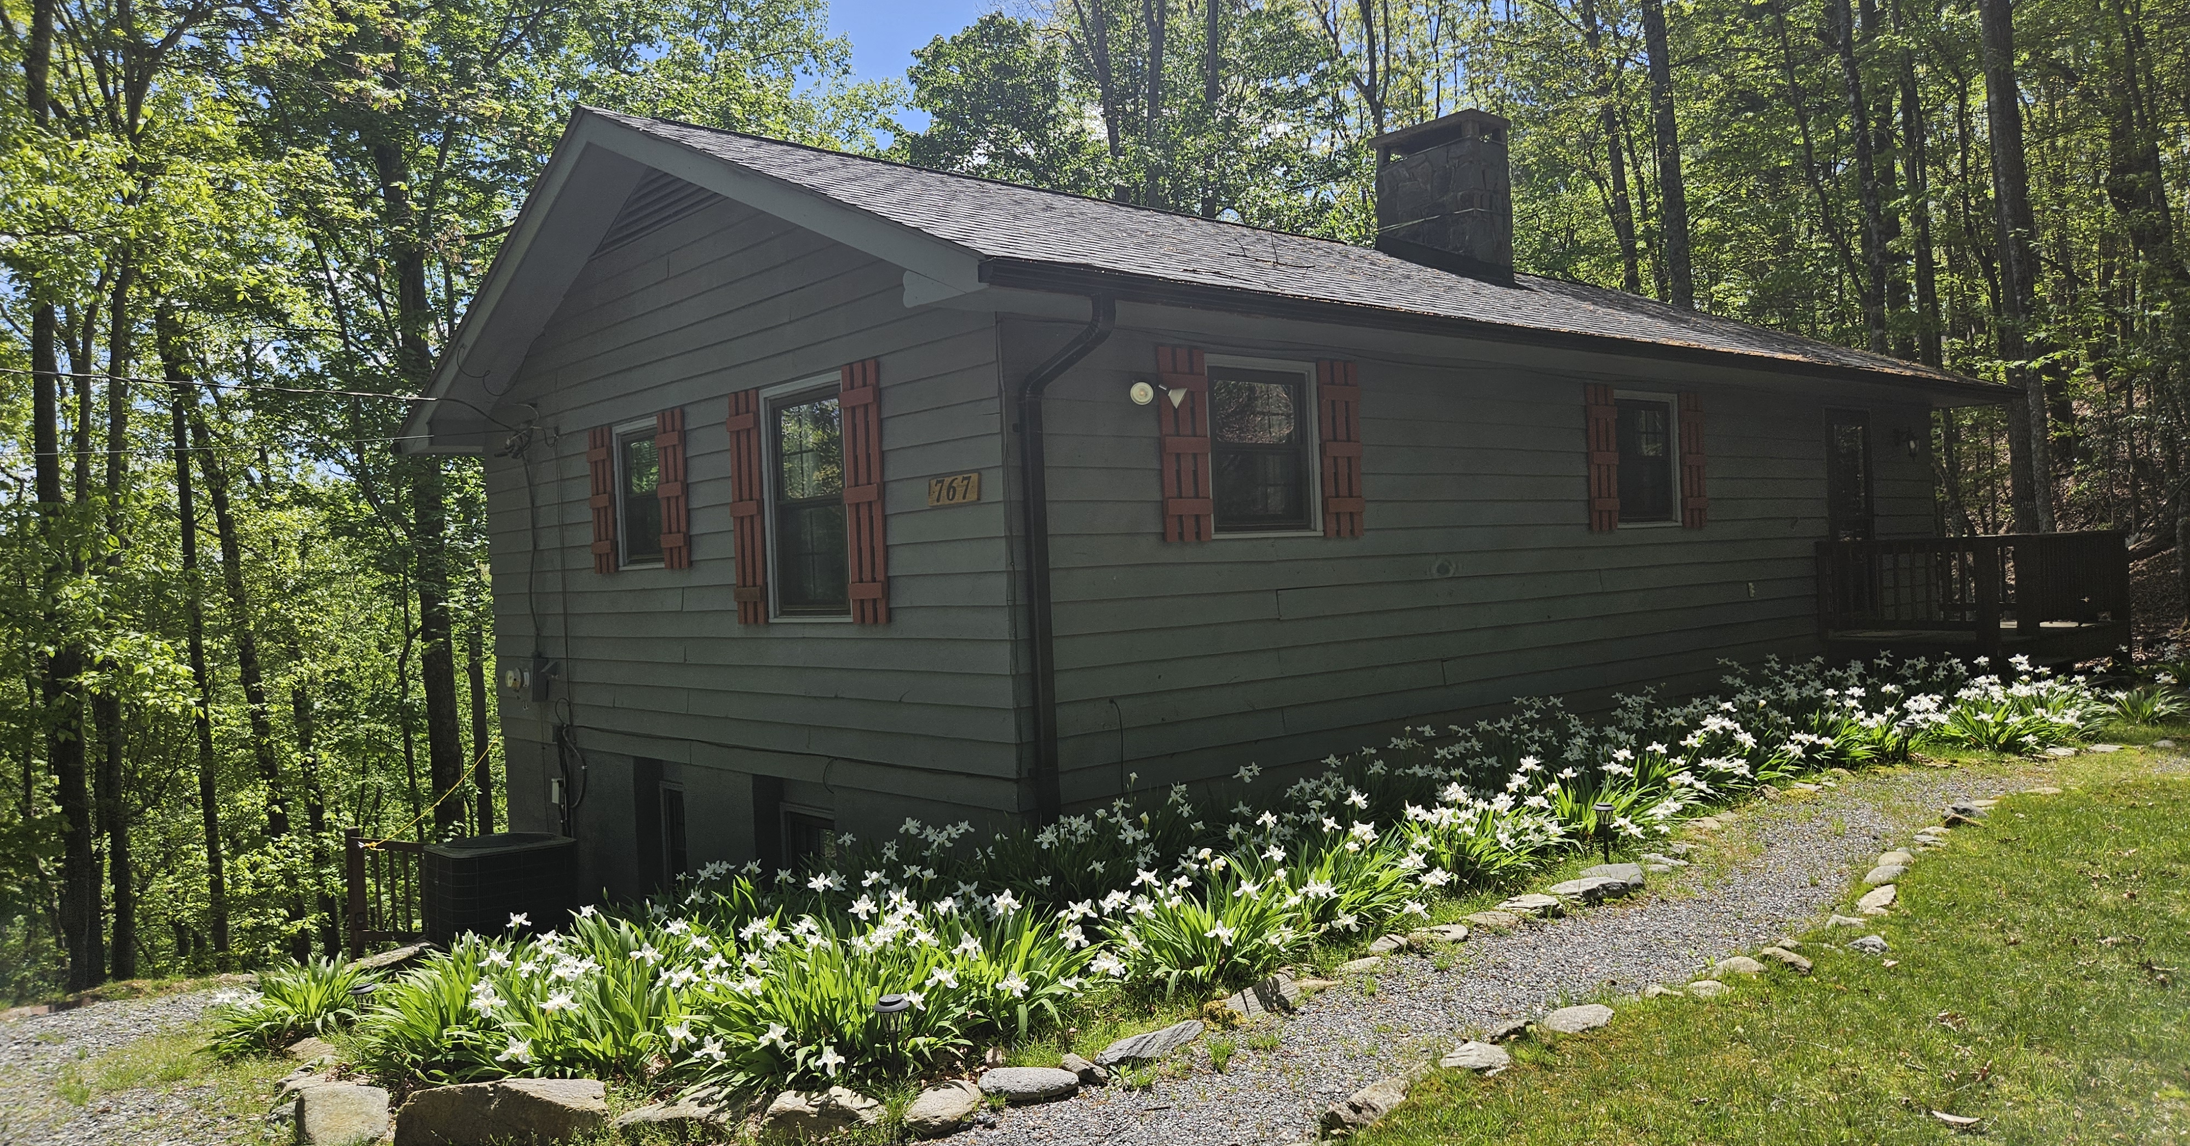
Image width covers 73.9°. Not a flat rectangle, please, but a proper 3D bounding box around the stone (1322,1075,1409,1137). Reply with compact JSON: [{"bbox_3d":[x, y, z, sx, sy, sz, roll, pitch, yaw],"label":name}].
[{"bbox_3d":[0.729,1.415,3.914,0.300,0.085,0.130,-3,0,-39],"label":"stone"}]

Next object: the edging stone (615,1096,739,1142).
[{"bbox_3d":[-1.260,1.633,4.381,0.365,0.083,0.197,-3,0,5],"label":"edging stone"}]

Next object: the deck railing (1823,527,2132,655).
[{"bbox_3d":[8.690,0.145,14.340,3.700,1.030,1.450,-3,0,-41],"label":"deck railing"}]

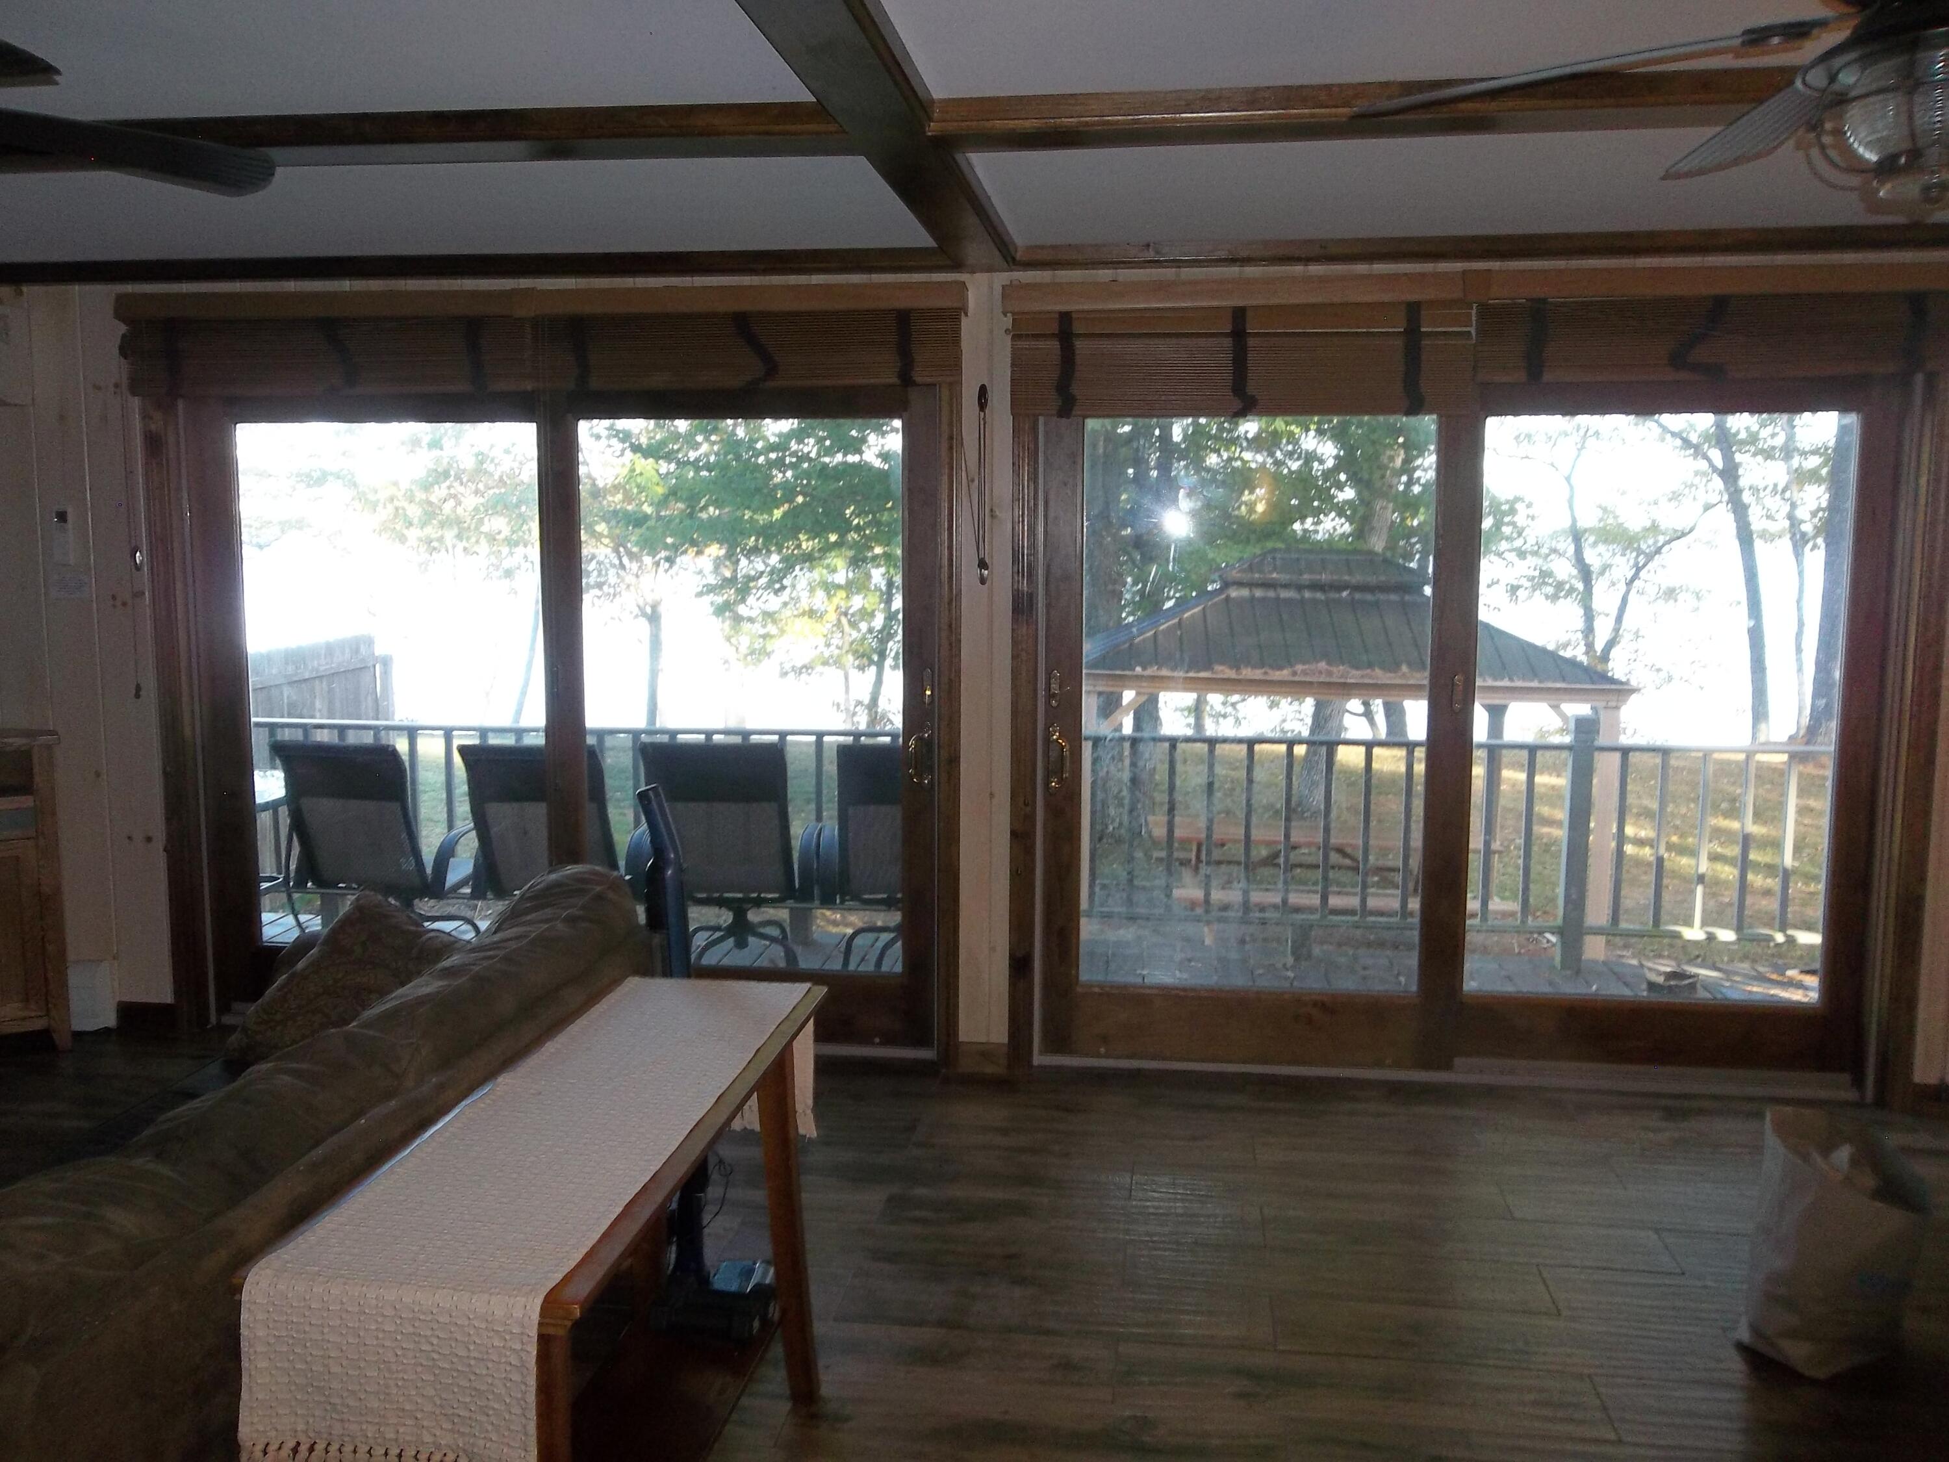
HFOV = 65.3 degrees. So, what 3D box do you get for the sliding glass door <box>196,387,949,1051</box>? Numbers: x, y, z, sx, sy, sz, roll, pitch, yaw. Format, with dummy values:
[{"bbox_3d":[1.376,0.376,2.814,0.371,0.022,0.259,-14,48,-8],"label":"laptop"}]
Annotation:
[{"bbox_3d":[-1.265,-0.035,4.678,2.355,2.007,0.100,1,6,7],"label":"sliding glass door"}]

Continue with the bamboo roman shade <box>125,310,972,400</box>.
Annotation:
[{"bbox_3d":[-1.288,-1.100,4.466,2.537,0.215,0.075,1,6,7],"label":"bamboo roman shade"}]

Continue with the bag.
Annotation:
[{"bbox_3d":[1.700,0.996,3.038,0.310,0.445,0.190,-4,8,-33],"label":"bag"}]

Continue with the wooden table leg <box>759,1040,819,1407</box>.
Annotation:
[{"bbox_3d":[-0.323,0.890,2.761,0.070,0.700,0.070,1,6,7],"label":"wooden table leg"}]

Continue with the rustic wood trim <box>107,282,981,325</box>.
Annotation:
[{"bbox_3d":[-1.290,-1.241,4.445,2.558,0.087,0.115,1,6,7],"label":"rustic wood trim"}]

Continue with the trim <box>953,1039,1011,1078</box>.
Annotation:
[{"bbox_3d":[0.030,0.988,4.598,0.160,0.100,0.020,1,6,7],"label":"trim"}]

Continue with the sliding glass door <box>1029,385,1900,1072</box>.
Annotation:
[{"bbox_3d":[1.332,0.013,4.356,2.364,2.007,0.100,1,6,7],"label":"sliding glass door"}]

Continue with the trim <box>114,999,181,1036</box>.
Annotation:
[{"bbox_3d":[-2.677,0.938,4.933,0.200,0.100,0.020,1,6,7],"label":"trim"}]

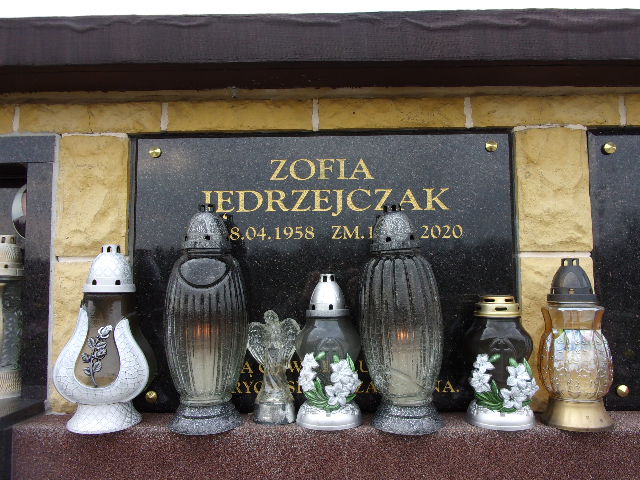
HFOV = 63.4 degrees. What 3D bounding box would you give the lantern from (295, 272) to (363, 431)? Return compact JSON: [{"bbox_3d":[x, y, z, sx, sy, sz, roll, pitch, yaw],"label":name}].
[{"bbox_3d":[0.014,0.169,0.812,0.101,0.229,0.102,-1,-5,0],"label":"lantern"}]

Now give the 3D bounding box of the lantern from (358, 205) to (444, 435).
[{"bbox_3d":[0.128,0.114,0.797,0.125,0.333,0.125,-1,-5,0],"label":"lantern"}]

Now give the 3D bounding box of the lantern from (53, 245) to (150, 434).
[{"bbox_3d":[-0.333,0.147,0.800,0.143,0.276,0.133,0,-5,-8],"label":"lantern"}]

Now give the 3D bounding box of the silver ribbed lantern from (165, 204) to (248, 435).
[{"bbox_3d":[-0.178,0.115,0.812,0.125,0.338,0.125,0,-5,-7],"label":"silver ribbed lantern"}]

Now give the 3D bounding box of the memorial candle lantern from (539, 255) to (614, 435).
[{"bbox_3d":[0.389,0.153,0.789,0.102,0.248,0.102,-1,-5,0],"label":"memorial candle lantern"}]

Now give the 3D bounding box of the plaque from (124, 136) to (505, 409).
[{"bbox_3d":[0.005,0.054,0.899,0.644,0.471,0.030,-1,-5,1],"label":"plaque"}]

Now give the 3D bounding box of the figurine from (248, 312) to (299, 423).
[{"bbox_3d":[-0.074,0.201,0.838,0.083,0.169,0.073,0,-5,-3],"label":"figurine"}]

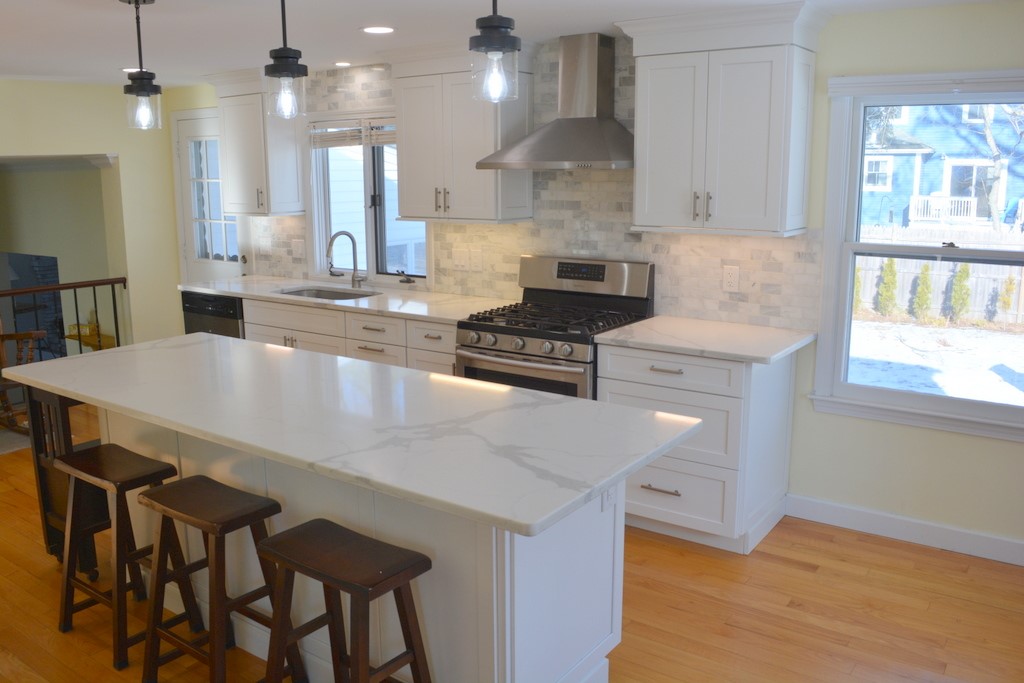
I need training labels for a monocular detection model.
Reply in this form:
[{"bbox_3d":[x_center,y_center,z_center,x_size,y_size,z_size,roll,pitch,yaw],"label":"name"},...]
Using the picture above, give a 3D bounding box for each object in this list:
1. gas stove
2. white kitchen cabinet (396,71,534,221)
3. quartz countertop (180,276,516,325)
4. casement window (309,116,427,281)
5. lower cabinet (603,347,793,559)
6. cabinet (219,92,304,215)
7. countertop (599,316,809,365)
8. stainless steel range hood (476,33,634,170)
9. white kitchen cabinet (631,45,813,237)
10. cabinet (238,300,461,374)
[{"bbox_3d":[0.225,0.195,3.967,0.767,1.181,0.680,8,14,34],"label":"gas stove"},{"bbox_3d":[-0.271,-1.069,4.274,0.708,0.790,0.330,8,14,34],"label":"white kitchen cabinet"},{"bbox_3d":[-1.085,-0.286,4.816,2.424,0.033,0.655,8,14,34],"label":"quartz countertop"},{"bbox_3d":[-0.942,-0.945,5.010,1.027,1.025,0.090,8,14,34],"label":"casement window"},{"bbox_3d":[0.873,0.420,3.615,0.702,0.877,0.610,8,14,34],"label":"lower cabinet"},{"bbox_3d":[-1.711,-1.256,5.249,0.441,0.760,0.330,8,14,34],"label":"cabinet"},{"bbox_3d":[0.879,-0.018,3.489,0.776,0.033,0.655,8,14,34],"label":"countertop"},{"bbox_3d":[0.278,-1.168,3.756,0.760,0.638,0.506,8,14,34],"label":"stainless steel range hood"},{"bbox_3d":[0.934,-0.885,3.465,0.709,0.780,0.330,8,14,34],"label":"white kitchen cabinet"},{"bbox_3d":[-0.816,0.191,4.750,1.798,0.877,0.620,8,14,34],"label":"cabinet"}]

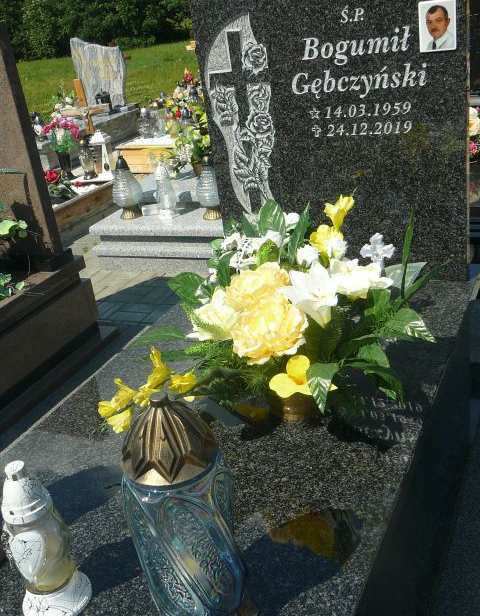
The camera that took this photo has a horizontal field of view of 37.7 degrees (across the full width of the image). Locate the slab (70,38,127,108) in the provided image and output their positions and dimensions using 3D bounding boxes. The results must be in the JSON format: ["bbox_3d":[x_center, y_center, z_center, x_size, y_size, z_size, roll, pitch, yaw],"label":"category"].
[{"bbox_3d":[-1.575,-2.707,8.064,0.690,0.796,0.112,5,28,26],"label":"slab"}]

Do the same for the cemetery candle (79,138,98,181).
[{"bbox_3d":[-1.073,-1.051,4.946,0.102,0.269,0.102,5,28,26],"label":"cemetery candle"}]

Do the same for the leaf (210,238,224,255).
[{"bbox_3d":[-0.055,-0.152,1.725,0.039,0.035,0.025,-4,25,9],"label":"leaf"}]

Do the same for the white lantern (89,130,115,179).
[{"bbox_3d":[-0.970,-1.095,4.953,0.122,0.315,0.122,2,26,20],"label":"white lantern"}]

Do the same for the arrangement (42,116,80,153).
[{"bbox_3d":[-1.272,-1.237,5.008,0.264,0.243,0.223,5,28,26],"label":"arrangement"}]

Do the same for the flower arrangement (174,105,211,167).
[{"bbox_3d":[-0.294,-1.085,4.446,0.274,0.355,0.254,5,28,26],"label":"flower arrangement"}]

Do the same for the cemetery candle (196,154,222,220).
[{"bbox_3d":[-0.169,-0.633,3.693,0.147,0.332,0.147,5,28,26],"label":"cemetery candle"}]

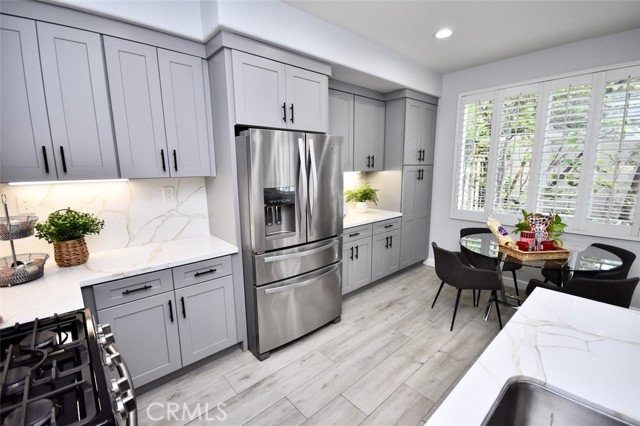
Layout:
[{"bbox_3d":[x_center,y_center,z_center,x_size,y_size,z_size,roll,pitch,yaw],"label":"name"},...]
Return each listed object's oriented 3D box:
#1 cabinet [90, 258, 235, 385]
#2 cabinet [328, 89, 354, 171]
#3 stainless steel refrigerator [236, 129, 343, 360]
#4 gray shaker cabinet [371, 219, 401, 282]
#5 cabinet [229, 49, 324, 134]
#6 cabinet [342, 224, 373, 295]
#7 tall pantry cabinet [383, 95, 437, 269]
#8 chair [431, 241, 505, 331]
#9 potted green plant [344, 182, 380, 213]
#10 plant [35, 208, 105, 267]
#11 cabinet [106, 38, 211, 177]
[{"bbox_3d":[-1.218,0.751,2.156,0.847,0.850,0.632,-9,13,-39],"label":"cabinet"},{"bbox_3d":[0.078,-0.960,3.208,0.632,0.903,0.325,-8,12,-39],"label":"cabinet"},{"bbox_3d":[-0.385,0.211,2.598,0.907,1.830,0.870,-8,12,-39],"label":"stainless steel refrigerator"},{"bbox_3d":[0.678,0.446,3.724,0.614,0.776,0.625,-8,12,-39],"label":"gray shaker cabinet"},{"bbox_3d":[-0.479,-1.022,2.515,0.935,0.538,0.630,-8,12,-39],"label":"cabinet"},{"bbox_3d":[0.200,0.528,3.332,0.636,0.850,0.632,-9,13,-39],"label":"cabinet"},{"bbox_3d":[1.196,-0.366,4.040,0.801,2.366,0.631,-9,13,-39],"label":"tall pantry cabinet"},{"bbox_3d":[1.465,0.698,2.696,0.560,0.790,0.550,-1,9,-2],"label":"chair"},{"bbox_3d":[0.589,-0.202,3.667,0.380,0.396,0.370,-9,13,-39],"label":"potted green plant"},{"bbox_3d":[-1.693,0.171,1.823,0.325,0.351,0.290,-9,13,-39],"label":"plant"},{"bbox_3d":[-1.248,-0.739,2.089,0.630,0.904,0.330,-9,13,-39],"label":"cabinet"}]

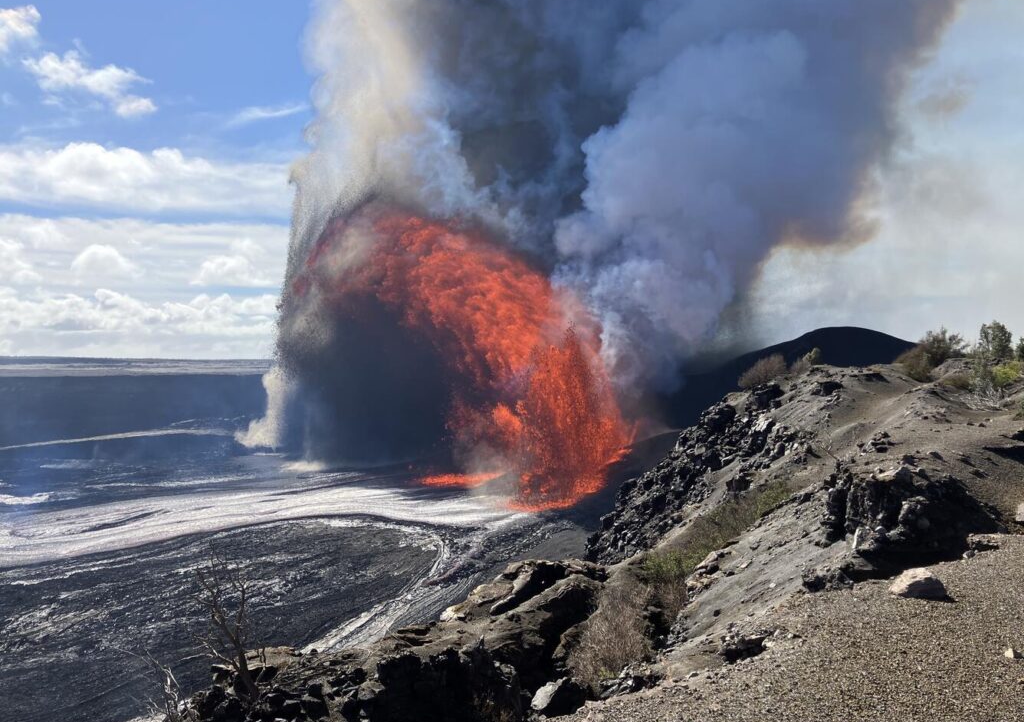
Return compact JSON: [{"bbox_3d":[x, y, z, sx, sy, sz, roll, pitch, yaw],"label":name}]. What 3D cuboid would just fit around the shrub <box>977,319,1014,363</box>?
[{"bbox_3d":[18.718,-0.732,32.000,1.391,1.752,1.400,0,0,0],"label":"shrub"}]

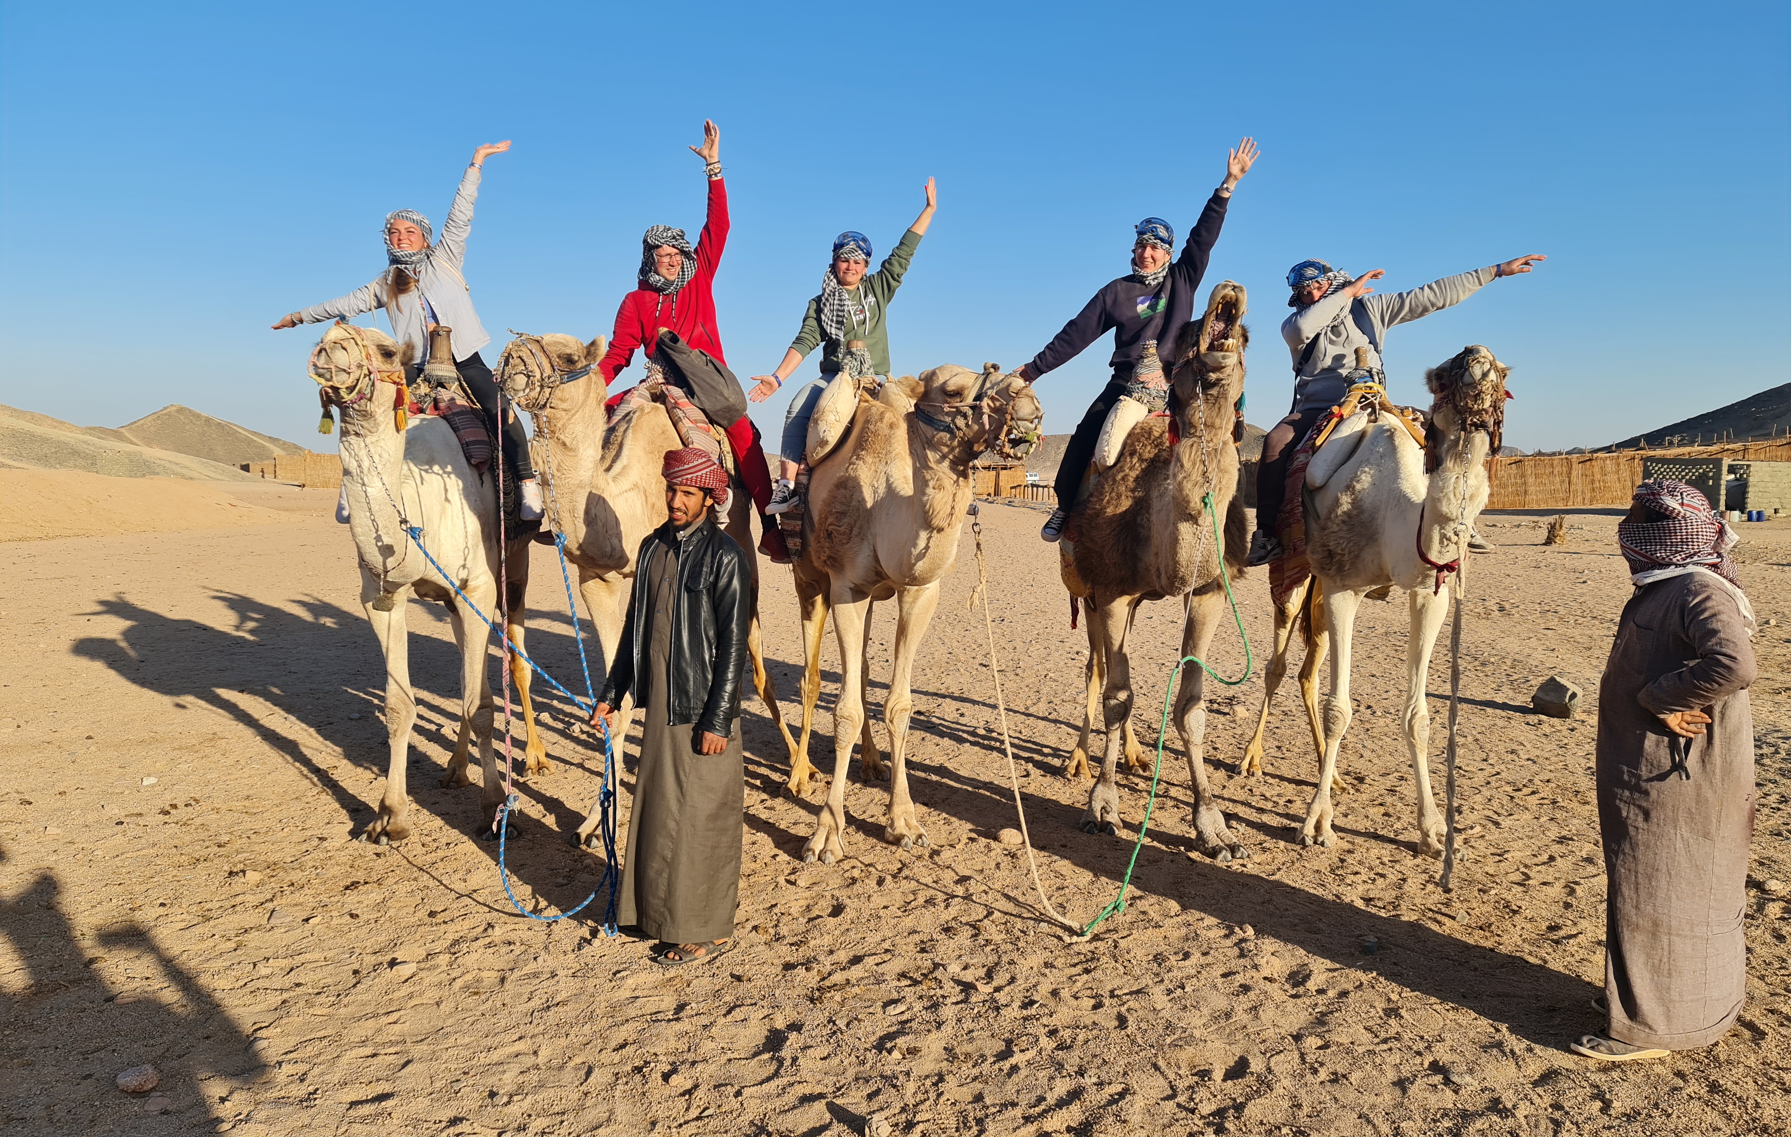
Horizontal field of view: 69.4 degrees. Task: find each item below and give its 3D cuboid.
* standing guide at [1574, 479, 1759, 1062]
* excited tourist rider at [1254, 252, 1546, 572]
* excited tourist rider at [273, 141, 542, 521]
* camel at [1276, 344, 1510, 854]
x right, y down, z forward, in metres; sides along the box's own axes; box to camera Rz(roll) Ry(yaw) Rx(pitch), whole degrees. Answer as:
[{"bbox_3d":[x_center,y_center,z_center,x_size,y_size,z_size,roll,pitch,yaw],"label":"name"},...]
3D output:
[{"bbox_3d":[2.220,0.550,3.817,0.560,1.650,0.560,1,5,7],"label":"standing guide"},{"bbox_3d":[2.380,-0.771,6.208,1.360,1.500,0.800,1,5,7],"label":"excited tourist rider"},{"bbox_3d":[-2.400,-1.163,6.347,1.330,1.860,0.800,0,5,-2],"label":"excited tourist rider"},{"bbox_3d":[2.190,0.129,6.060,0.780,2.130,2.300,0,5,-6],"label":"camel"}]

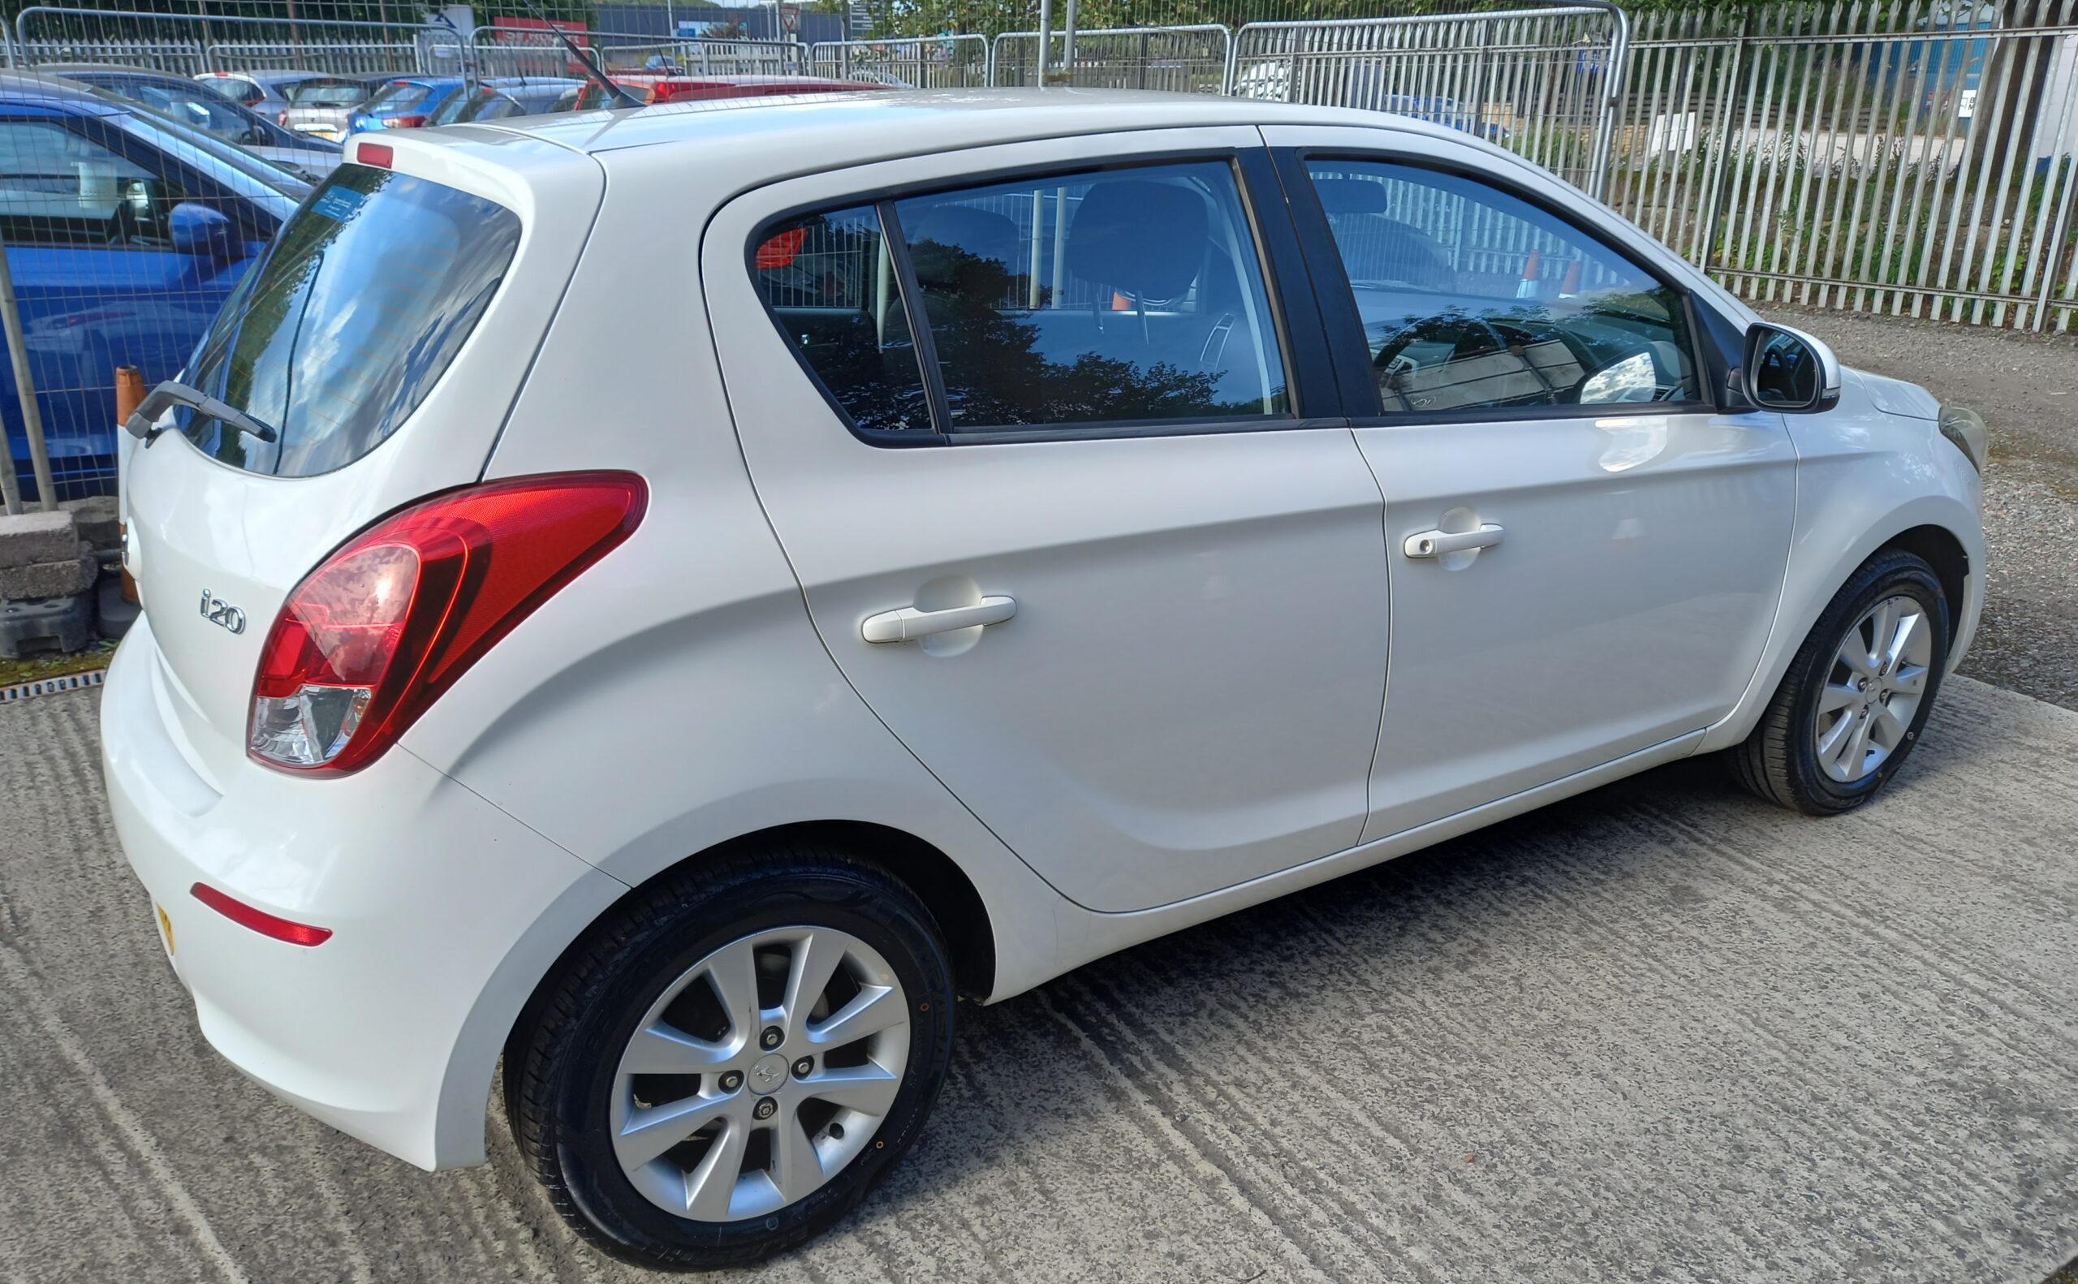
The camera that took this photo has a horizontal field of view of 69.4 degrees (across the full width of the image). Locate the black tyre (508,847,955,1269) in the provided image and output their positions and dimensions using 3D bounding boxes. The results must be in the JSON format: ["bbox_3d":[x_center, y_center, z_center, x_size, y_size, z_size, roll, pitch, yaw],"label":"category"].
[{"bbox_3d":[-0.399,0.541,2.022,0.600,0.600,0.195,-12,22,-30],"label":"black tyre"}]

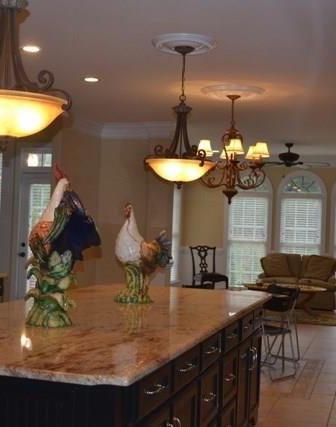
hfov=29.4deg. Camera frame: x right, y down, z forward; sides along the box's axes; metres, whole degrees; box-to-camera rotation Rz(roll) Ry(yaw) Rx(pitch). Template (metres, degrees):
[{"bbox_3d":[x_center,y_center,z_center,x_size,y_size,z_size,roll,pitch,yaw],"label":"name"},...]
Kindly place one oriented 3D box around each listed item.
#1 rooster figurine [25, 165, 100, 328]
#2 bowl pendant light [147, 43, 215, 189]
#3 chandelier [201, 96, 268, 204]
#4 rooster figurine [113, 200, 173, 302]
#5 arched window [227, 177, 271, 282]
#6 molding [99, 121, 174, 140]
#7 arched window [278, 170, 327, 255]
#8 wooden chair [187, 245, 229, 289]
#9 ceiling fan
[{"bbox_3d":[-0.509,0.159,3.090,0.360,0.770,0.230,2,-1,-9],"label":"rooster figurine"},{"bbox_3d":[0.104,-0.711,4.682,0.515,1.040,0.515,2,-1,0],"label":"bowl pendant light"},{"bbox_3d":[0.625,-0.632,6.270,0.710,1.070,0.710,2,-1,18],"label":"chandelier"},{"bbox_3d":[-0.180,0.275,4.670,0.390,0.700,0.260,2,-1,-22],"label":"rooster figurine"},{"bbox_3d":[1.621,0.305,12.728,0.930,2.330,0.120,2,-1,18],"label":"arched window"},{"bbox_3d":[-0.489,-1.255,9.729,1.170,0.270,0.160,2,-1,18],"label":"molding"},{"bbox_3d":[2.597,0.350,12.405,0.950,2.330,0.120,2,-1,18],"label":"arched window"},{"bbox_3d":[0.775,1.130,11.950,0.560,1.030,0.580,3,-1,-27],"label":"wooden chair"},{"bbox_3d":[1.921,-0.917,10.129,1.300,0.380,1.300,2,-1,18],"label":"ceiling fan"}]

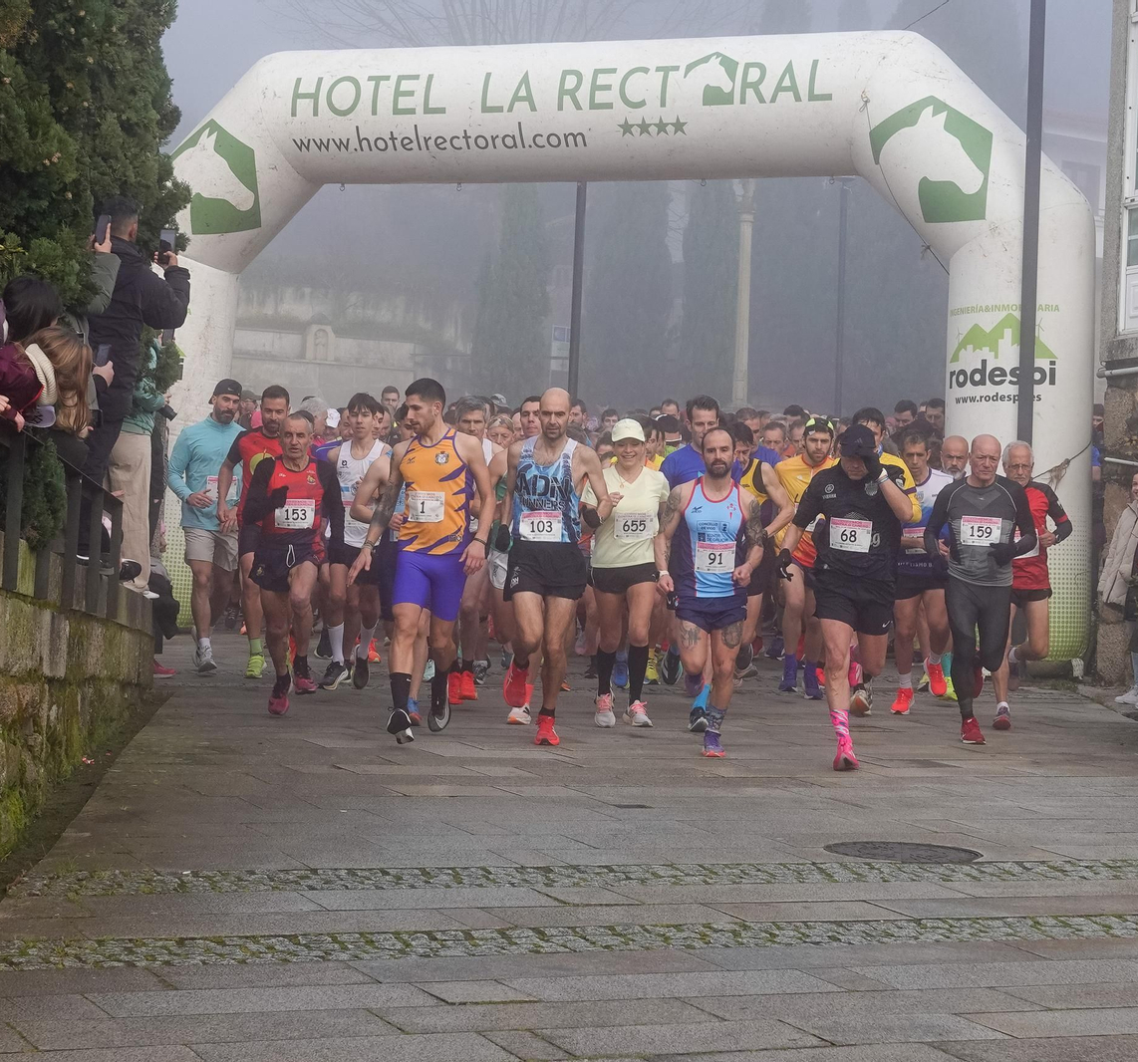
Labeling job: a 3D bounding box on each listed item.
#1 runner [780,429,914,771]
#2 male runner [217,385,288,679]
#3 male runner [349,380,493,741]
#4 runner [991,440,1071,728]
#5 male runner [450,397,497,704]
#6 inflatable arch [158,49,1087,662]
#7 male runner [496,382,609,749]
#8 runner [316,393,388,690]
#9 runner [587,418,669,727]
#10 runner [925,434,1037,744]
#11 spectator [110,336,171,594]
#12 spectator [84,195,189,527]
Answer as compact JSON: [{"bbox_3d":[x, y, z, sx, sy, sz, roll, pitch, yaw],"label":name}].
[{"bbox_3d":[1.367,0.330,13.700,0.620,1.690,0.760,2,-3,9],"label":"runner"},{"bbox_3d":[-1.827,0.004,16.600,0.580,1.747,0.620,3,-3,-8],"label":"male runner"},{"bbox_3d":[-0.745,0.145,13.850,0.680,1.790,0.700,2,-3,10],"label":"male runner"},{"bbox_3d":[2.593,0.300,15.800,0.550,1.640,0.720,2,-3,12],"label":"runner"},{"bbox_3d":[-0.565,0.110,15.900,0.520,1.744,0.650,2,-2,2],"label":"male runner"},{"bbox_3d":[0.110,-1.310,19.700,7.200,4.380,1.050,2,-3,15],"label":"inflatable arch"},{"bbox_3d":[-0.071,0.183,13.900,0.600,1.772,0.750,2,-2,1],"label":"male runner"},{"bbox_3d":[-1.267,0.062,16.350,0.500,1.740,0.620,2,-3,3],"label":"runner"},{"bbox_3d":[0.320,0.229,15.100,0.470,1.670,0.560,2,-3,-3],"label":"runner"},{"bbox_3d":[2.203,0.313,14.900,0.590,1.650,0.750,2,-3,5],"label":"runner"},{"bbox_3d":[-2.425,-0.465,15.900,0.520,1.645,0.500,3,-3,-12],"label":"spectator"},{"bbox_3d":[-2.232,-0.791,14.300,0.530,1.820,0.560,1,-3,30],"label":"spectator"}]

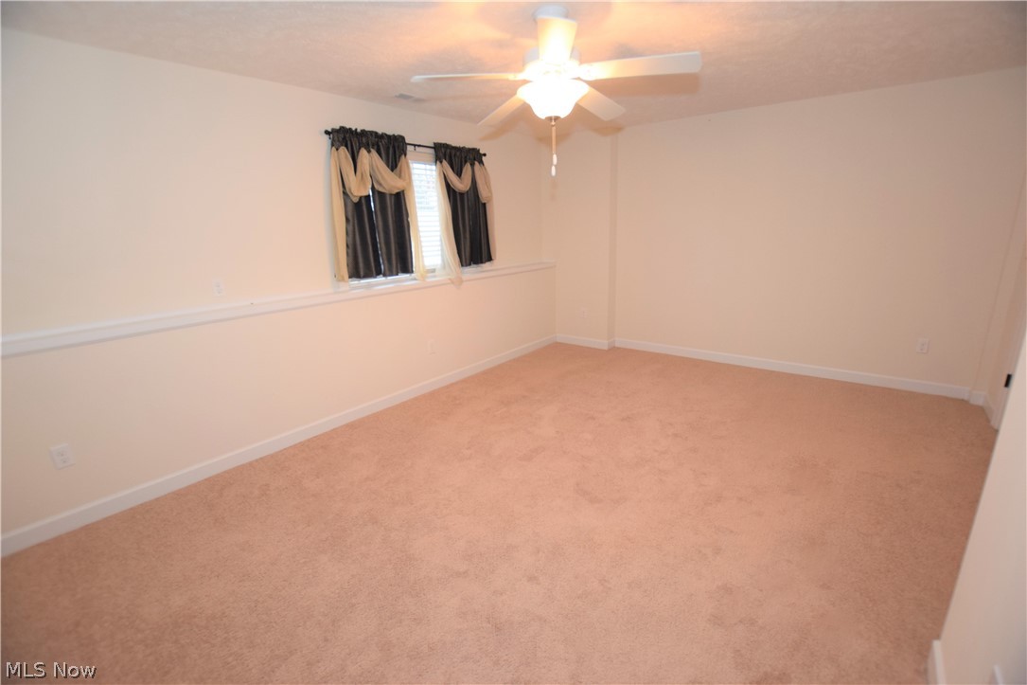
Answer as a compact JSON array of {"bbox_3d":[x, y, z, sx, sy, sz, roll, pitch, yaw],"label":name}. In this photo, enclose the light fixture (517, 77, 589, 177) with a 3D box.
[{"bbox_3d":[0.196,-1.048,2.125,0.345,0.415,0.345,-2,15,1],"label":"light fixture"}]

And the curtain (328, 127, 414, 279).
[{"bbox_3d":[-1.037,-1.041,3.299,0.110,1.060,0.670,10,20,40],"label":"curtain"}]

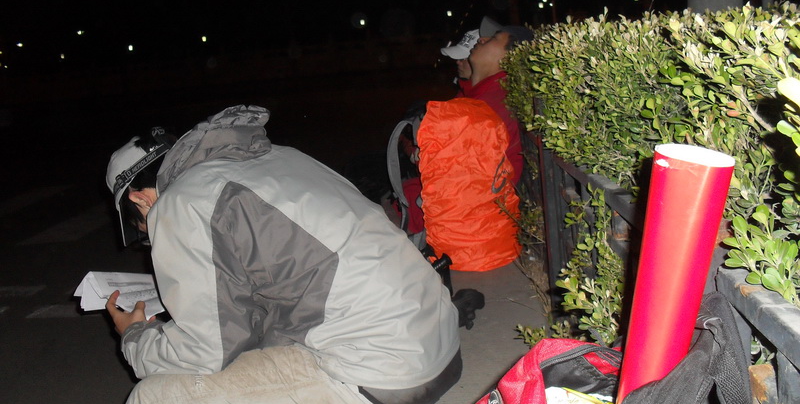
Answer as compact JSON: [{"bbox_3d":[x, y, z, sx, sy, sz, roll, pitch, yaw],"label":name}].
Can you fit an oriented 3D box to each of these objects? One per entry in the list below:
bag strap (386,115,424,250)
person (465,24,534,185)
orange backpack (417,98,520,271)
[{"bbox_3d":[0.027,-0.072,2.810,0.130,0.460,0.090,-5,11,2],"label":"bag strap"},{"bbox_3d":[0.193,-0.089,3.574,0.700,1.280,0.500,-5,11,0],"label":"person"},{"bbox_3d":[0.253,-0.077,2.876,0.330,0.600,0.330,-3,11,14],"label":"orange backpack"}]

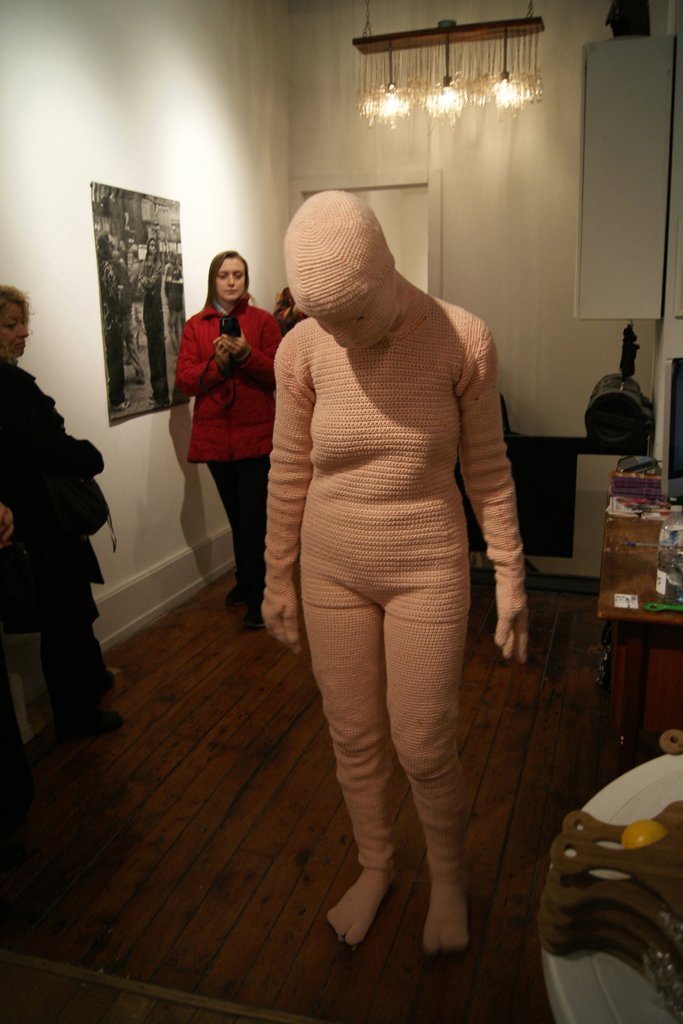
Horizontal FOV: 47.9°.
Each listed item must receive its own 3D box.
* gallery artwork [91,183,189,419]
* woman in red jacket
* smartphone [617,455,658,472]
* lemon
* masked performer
[{"bbox_3d":[-0.908,-0.961,3.575,0.010,0.979,0.678,3,14,19],"label":"gallery artwork"},{"bbox_3d":[-0.511,-0.320,3.614,0.490,1.690,0.420,-3,13,-5],"label":"woman in red jacket"},{"bbox_3d":[0.955,-0.154,2.470,0.117,0.018,0.060,-16,31,3],"label":"smartphone"},{"bbox_3d":[0.365,0.394,0.925,0.062,0.045,0.048,-7,14,-21],"label":"lemon"},{"bbox_3d":[0.121,0.162,1.651,0.565,1.610,0.400,1,13,12],"label":"masked performer"}]

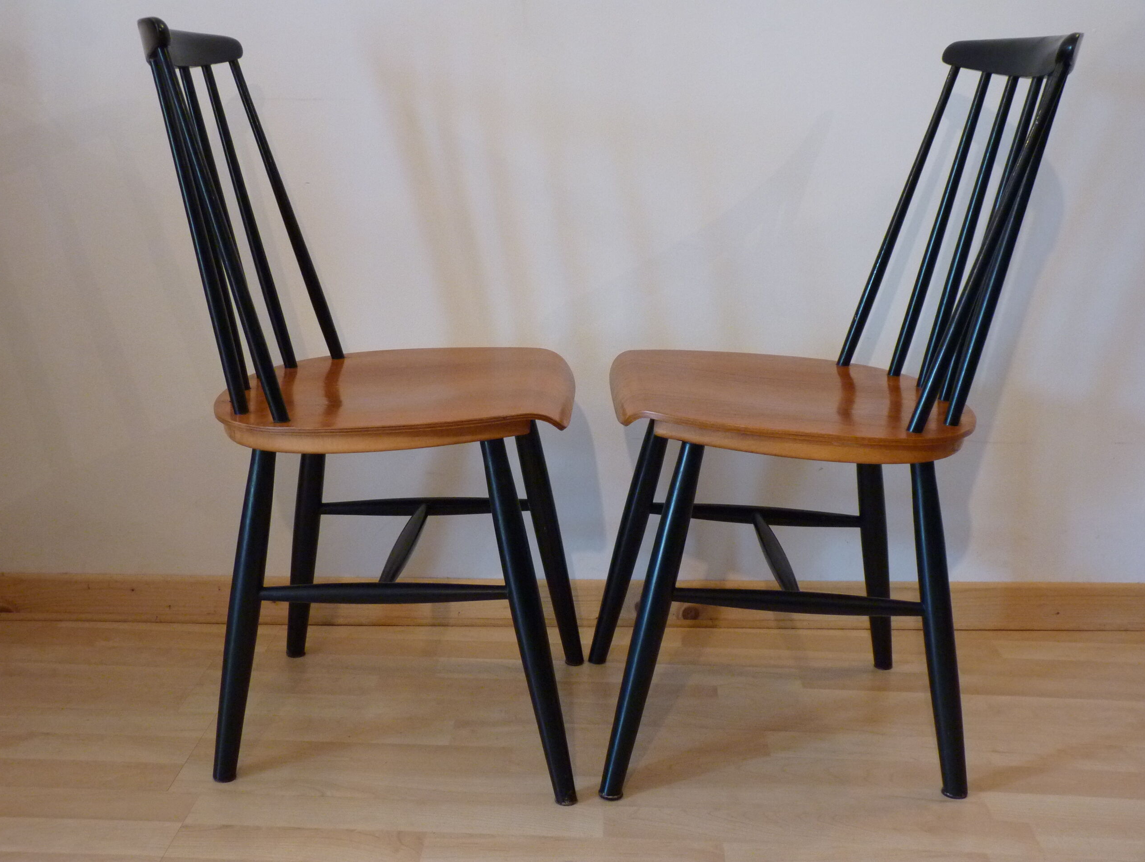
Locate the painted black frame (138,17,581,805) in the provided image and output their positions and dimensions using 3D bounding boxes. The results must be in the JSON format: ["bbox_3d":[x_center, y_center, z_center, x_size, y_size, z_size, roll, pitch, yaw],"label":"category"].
[{"bbox_3d":[-0.238,-0.046,1.604,0.507,0.831,0.413,1,14,1],"label":"painted black frame"}]

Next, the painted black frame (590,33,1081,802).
[{"bbox_3d":[0.294,-0.037,1.597,0.522,0.831,0.413,0,14,-1],"label":"painted black frame"}]

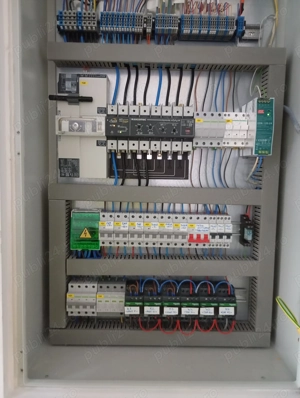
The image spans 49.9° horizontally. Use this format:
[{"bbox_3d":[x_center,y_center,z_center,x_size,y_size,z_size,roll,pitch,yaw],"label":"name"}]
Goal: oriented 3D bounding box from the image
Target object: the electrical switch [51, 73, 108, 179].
[{"bbox_3d":[-0.156,-0.169,0.776,0.116,0.234,0.090,1,5,-1],"label":"electrical switch"}]

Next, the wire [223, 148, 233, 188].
[{"bbox_3d":[0.198,-0.077,0.819,0.022,0.102,0.012,1,5,-1],"label":"wire"}]

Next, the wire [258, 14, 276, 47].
[{"bbox_3d":[0.288,-0.410,0.790,0.040,0.086,0.020,1,5,0],"label":"wire"}]

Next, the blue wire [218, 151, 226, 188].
[{"bbox_3d":[0.185,-0.076,0.819,0.019,0.100,0.012,1,5,-1],"label":"blue wire"}]

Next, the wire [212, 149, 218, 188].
[{"bbox_3d":[0.164,-0.073,0.803,0.013,0.094,0.015,1,5,-1],"label":"wire"}]

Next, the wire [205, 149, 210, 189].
[{"bbox_3d":[0.146,-0.077,0.821,0.012,0.101,0.011,1,5,-1],"label":"wire"}]

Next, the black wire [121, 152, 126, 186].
[{"bbox_3d":[-0.066,-0.075,0.811,0.015,0.088,0.015,1,5,-1],"label":"black wire"}]

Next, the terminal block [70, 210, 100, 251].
[{"bbox_3d":[-0.159,0.078,0.822,0.072,0.094,0.058,1,5,-1],"label":"terminal block"}]

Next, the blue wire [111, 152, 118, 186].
[{"bbox_3d":[-0.087,-0.075,0.812,0.014,0.090,0.013,1,5,0],"label":"blue wire"}]

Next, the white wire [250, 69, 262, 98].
[{"bbox_3d":[0.253,-0.274,0.765,0.028,0.069,0.050,1,5,-1],"label":"white wire"}]

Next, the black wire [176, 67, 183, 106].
[{"bbox_3d":[0.074,-0.279,0.802,0.015,0.102,0.014,1,5,0],"label":"black wire"}]

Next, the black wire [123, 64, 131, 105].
[{"bbox_3d":[-0.057,-0.283,0.802,0.017,0.104,0.014,1,5,0],"label":"black wire"}]

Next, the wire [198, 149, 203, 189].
[{"bbox_3d":[0.129,-0.076,0.814,0.007,0.101,0.010,1,5,0],"label":"wire"}]

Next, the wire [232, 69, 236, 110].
[{"bbox_3d":[0.211,-0.268,0.803,0.006,0.107,0.009,1,5,0],"label":"wire"}]

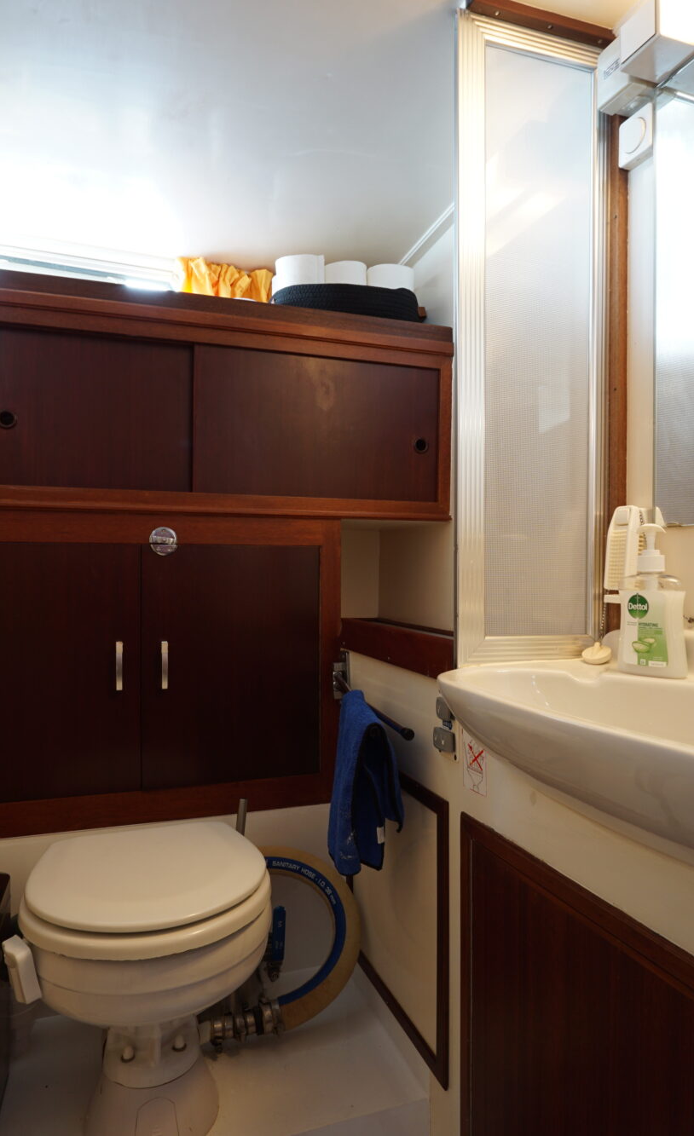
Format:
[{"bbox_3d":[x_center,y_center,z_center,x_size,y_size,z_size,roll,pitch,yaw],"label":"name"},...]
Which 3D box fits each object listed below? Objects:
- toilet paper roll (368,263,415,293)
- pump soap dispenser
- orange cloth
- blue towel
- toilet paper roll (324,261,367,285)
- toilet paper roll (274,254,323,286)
[{"bbox_3d":[0.106,-0.651,1.692,0.110,0.100,0.110,0,1,-19],"label":"toilet paper roll"},{"bbox_3d":[0.382,0.035,0.886,0.072,0.186,0.043,1,1,42],"label":"pump soap dispenser"},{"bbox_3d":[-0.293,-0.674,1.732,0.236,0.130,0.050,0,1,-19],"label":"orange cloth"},{"bbox_3d":[0.033,0.335,1.130,0.075,0.245,0.190,0,1,-13],"label":"blue towel"},{"bbox_3d":[-0.005,-0.641,1.655,0.110,0.100,0.110,0,1,-19],"label":"toilet paper roll"},{"bbox_3d":[-0.107,-0.640,1.621,0.110,0.100,0.110,0,1,-19],"label":"toilet paper roll"}]

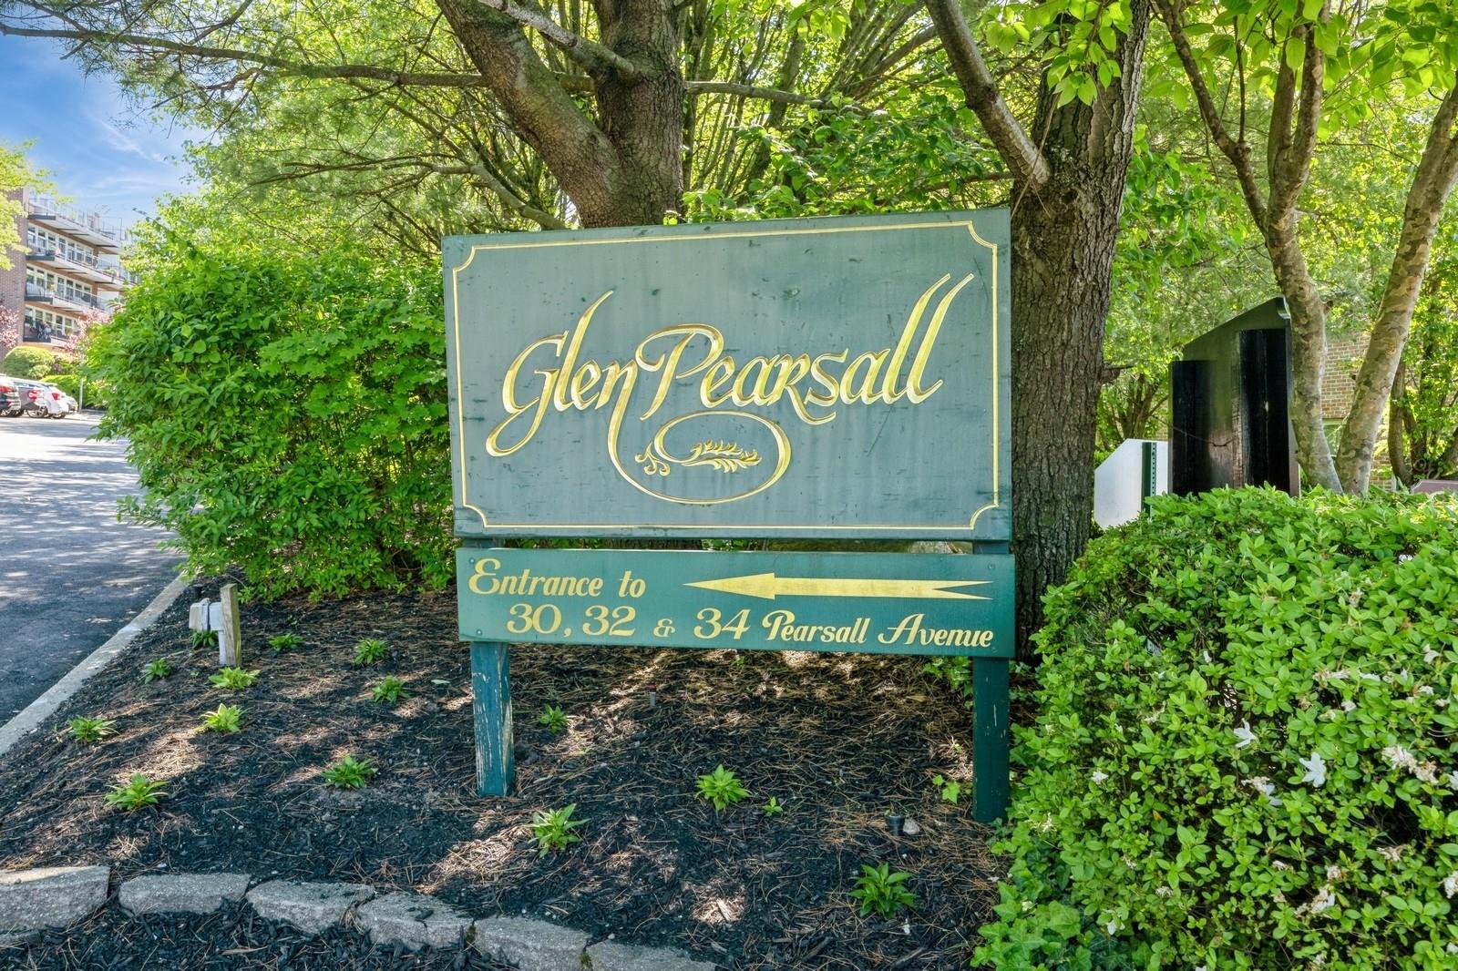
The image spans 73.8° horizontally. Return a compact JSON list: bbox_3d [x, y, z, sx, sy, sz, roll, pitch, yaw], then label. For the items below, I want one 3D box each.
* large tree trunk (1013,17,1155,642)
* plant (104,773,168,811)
[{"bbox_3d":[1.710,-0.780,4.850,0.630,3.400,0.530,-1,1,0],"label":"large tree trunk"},{"bbox_3d":[-1.770,0.914,2.900,0.180,0.110,0.170,-1,1,0],"label":"plant"}]

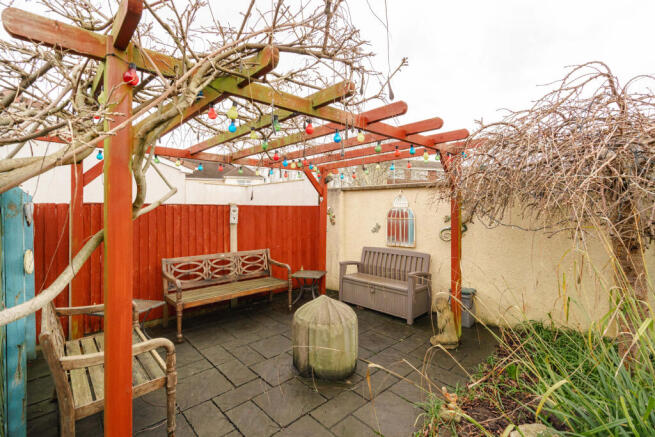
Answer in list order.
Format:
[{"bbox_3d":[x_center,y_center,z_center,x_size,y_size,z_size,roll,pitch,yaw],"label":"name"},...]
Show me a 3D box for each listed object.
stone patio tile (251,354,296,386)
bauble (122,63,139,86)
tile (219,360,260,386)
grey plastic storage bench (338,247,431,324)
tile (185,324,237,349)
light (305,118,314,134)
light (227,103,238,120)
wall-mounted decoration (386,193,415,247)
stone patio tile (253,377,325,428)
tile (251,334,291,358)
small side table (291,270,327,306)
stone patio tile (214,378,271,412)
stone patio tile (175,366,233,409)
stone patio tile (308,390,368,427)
[{"bbox_3d":[-0.463,1.507,2.895,0.457,0.040,0.457,0,1,-44],"label":"stone patio tile"},{"bbox_3d":[-0.824,-0.603,1.220,0.058,0.100,0.058,0,1,0],"label":"bauble"},{"bbox_3d":[-0.821,1.430,2.674,0.235,0.035,0.450,-1,1,-43],"label":"tile"},{"bbox_3d":[0.854,0.950,4.449,0.570,0.875,1.330,-1,1,-43],"label":"grey plastic storage bench"},{"bbox_3d":[-1.435,1.493,3.583,0.457,0.040,0.457,0,1,-44],"label":"tile"},{"bbox_3d":[-0.132,-0.684,2.173,0.058,0.113,0.058,0,1,0],"label":"light"},{"bbox_3d":[-0.511,-0.579,1.570,0.059,0.098,0.059,0,1,0],"label":"light"},{"bbox_3d":[1.266,0.031,4.995,0.070,0.910,0.565,0,1,-44],"label":"wall-mounted decoration"},{"bbox_3d":[-0.306,1.515,2.400,0.457,0.040,0.457,0,1,-44],"label":"stone patio tile"},{"bbox_3d":[-0.569,1.423,3.201,0.440,0.035,0.410,-1,1,-43],"label":"tile"},{"bbox_3d":[-0.297,1.153,4.794,0.470,0.460,0.470,0,1,12],"label":"small side table"},{"bbox_3d":[-0.711,1.512,2.478,0.457,0.040,0.225,0,1,-44],"label":"stone patio tile"},{"bbox_3d":[-1.069,1.433,2.450,0.435,0.035,0.465,-1,1,-43],"label":"stone patio tile"},{"bbox_3d":[0.105,1.518,2.309,0.457,0.040,0.225,0,1,-44],"label":"stone patio tile"}]

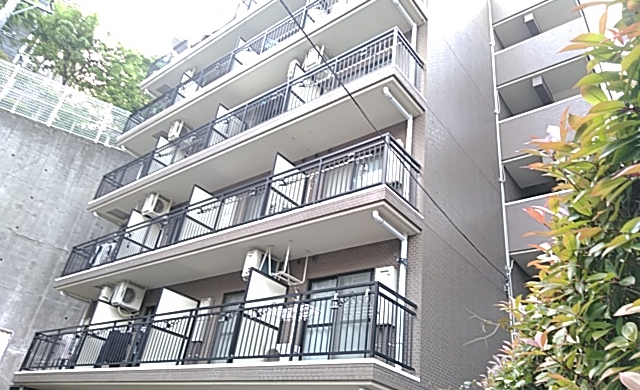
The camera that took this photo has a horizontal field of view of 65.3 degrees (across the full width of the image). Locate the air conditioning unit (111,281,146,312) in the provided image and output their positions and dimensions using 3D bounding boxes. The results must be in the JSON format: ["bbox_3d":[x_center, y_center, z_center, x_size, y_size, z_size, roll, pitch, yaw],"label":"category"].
[{"bbox_3d":[-4.986,2.673,13.038,0.310,0.570,0.650,-17,-39,37],"label":"air conditioning unit"}]

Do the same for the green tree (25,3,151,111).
[{"bbox_3d":[-10.908,-5.441,23.154,5.200,6.400,5.500,-17,-39,37],"label":"green tree"}]

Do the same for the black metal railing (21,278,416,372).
[{"bbox_3d":[-3.338,3.320,10.753,11.510,1.155,1.040,-17,-39,37],"label":"black metal railing"}]

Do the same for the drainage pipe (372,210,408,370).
[{"bbox_3d":[1.024,1.490,7.644,0.100,2.405,0.980,-17,-39,37],"label":"drainage pipe"}]

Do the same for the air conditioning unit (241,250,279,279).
[{"bbox_3d":[-1.238,1.582,10.568,0.310,0.570,0.670,-17,-39,37],"label":"air conditioning unit"}]

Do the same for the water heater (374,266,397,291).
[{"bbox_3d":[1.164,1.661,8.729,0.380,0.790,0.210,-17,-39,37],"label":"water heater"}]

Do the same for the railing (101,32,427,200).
[{"bbox_3d":[-2.623,-1.250,13.430,11.490,1.155,1.040,-17,-39,37],"label":"railing"}]

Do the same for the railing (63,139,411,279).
[{"bbox_3d":[-3.056,1.049,12.615,11.943,1.090,1.200,-17,-39,37],"label":"railing"}]

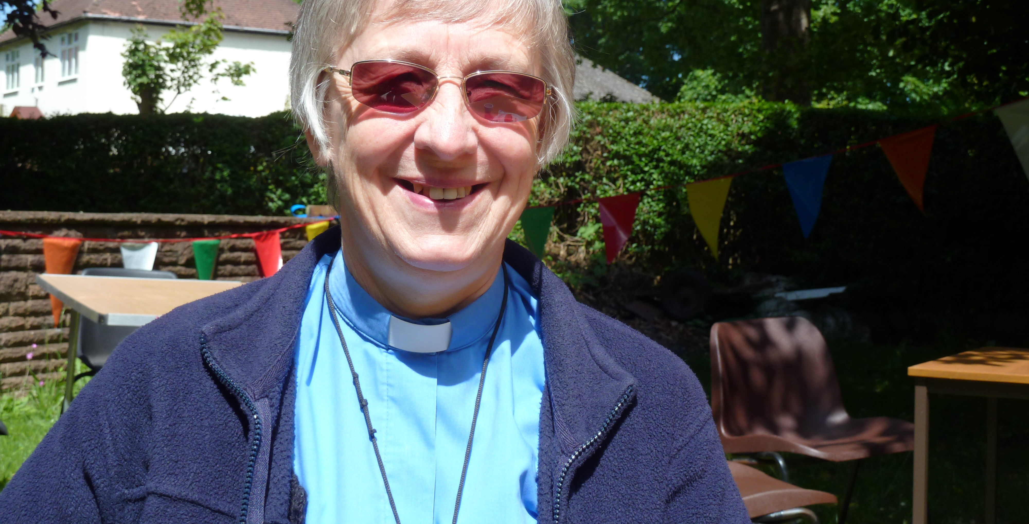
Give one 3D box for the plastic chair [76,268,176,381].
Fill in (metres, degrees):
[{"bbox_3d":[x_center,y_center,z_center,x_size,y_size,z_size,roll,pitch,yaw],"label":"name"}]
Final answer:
[{"bbox_3d":[-1.565,0.429,6.841,0.490,0.790,0.520,-1,1,-24],"label":"plastic chair"}]

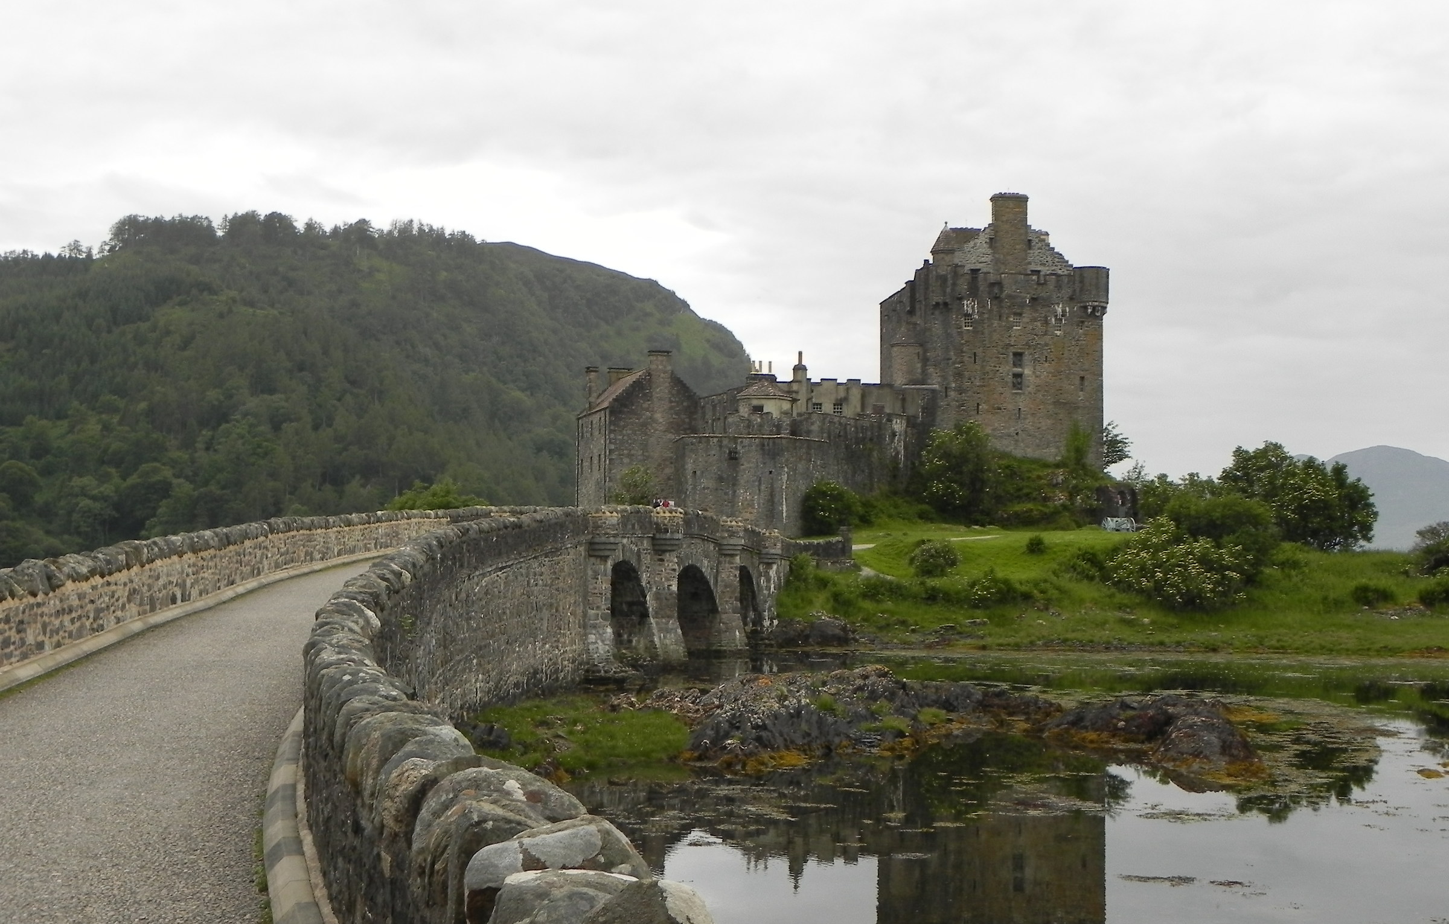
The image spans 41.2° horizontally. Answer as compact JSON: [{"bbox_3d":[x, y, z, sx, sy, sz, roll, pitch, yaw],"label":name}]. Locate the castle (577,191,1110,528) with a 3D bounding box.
[{"bbox_3d":[9.591,-6.574,155.610,39.000,27.000,40.000,1,-3,-10],"label":"castle"}]

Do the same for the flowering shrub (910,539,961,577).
[{"bbox_3d":[13.018,5.930,119.361,3.100,2.350,3.000,0,-3,6],"label":"flowering shrub"}]

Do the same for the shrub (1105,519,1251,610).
[{"bbox_3d":[26.088,5.888,110.657,8.000,4.900,6.500,0,-3,13],"label":"shrub"}]

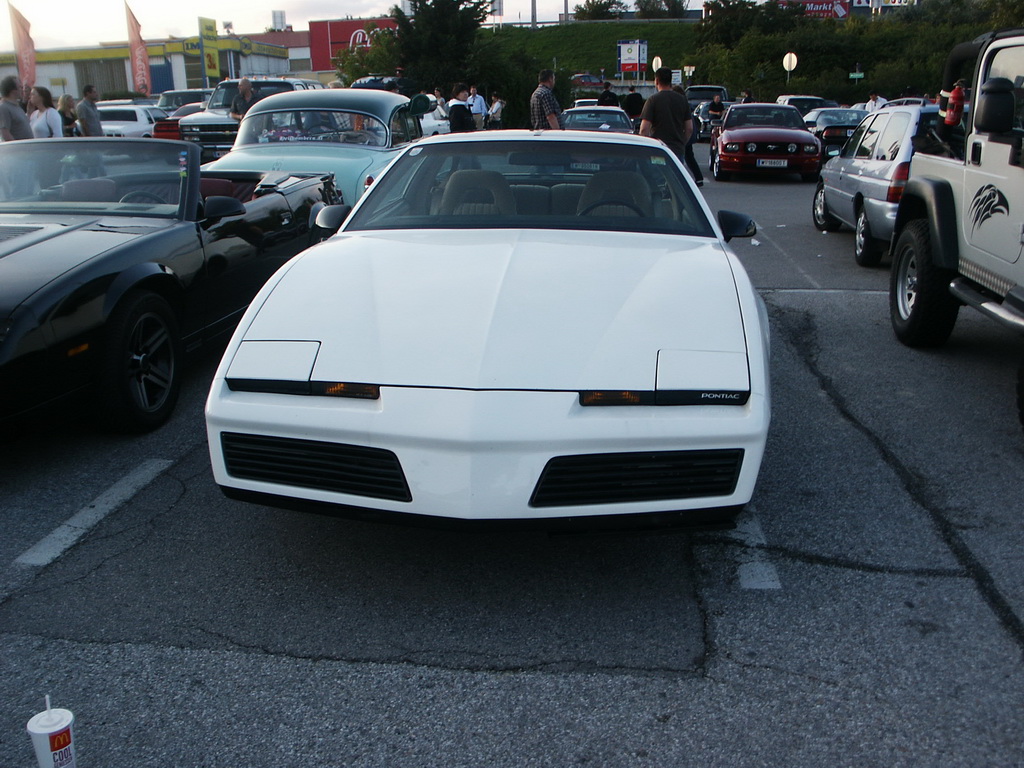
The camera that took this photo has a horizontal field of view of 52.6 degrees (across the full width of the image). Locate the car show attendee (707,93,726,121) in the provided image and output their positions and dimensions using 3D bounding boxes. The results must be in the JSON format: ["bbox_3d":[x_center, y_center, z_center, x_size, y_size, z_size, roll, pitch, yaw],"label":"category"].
[{"bbox_3d":[5.870,-7.413,29.719,0.500,1.700,0.360,-1,15,0],"label":"car show attendee"}]

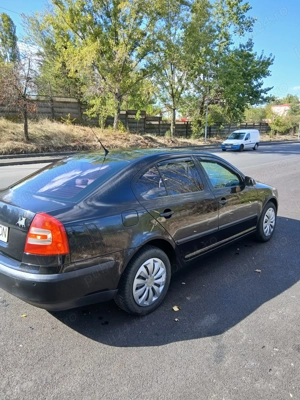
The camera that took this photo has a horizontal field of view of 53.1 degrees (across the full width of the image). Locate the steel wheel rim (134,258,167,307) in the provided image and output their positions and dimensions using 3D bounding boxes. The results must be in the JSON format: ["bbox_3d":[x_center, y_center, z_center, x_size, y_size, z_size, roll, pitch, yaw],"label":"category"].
[{"bbox_3d":[-0.032,0.738,2.769,0.130,0.430,0.430,11,17,43],"label":"steel wheel rim"}]

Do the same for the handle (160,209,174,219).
[{"bbox_3d":[0.161,0.128,2.720,0.055,0.075,0.190,11,17,43],"label":"handle"}]

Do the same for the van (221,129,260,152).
[{"bbox_3d":[7.815,-5.108,25.694,1.720,1.810,4.300,9,15,38],"label":"van"}]

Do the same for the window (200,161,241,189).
[{"bbox_3d":[0.871,-0.316,3.597,0.710,0.370,0.050,-13,-10,-44],"label":"window"}]

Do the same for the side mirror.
[{"bbox_3d":[1.229,-0.229,3.674,0.180,0.145,0.120,11,17,43],"label":"side mirror"}]

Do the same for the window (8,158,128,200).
[{"bbox_3d":[-0.776,-0.241,2.935,1.220,0.090,0.780,11,38,43],"label":"window"}]

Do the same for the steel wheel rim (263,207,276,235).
[{"bbox_3d":[1.770,0.334,4.568,0.130,0.430,0.430,11,17,43],"label":"steel wheel rim"}]

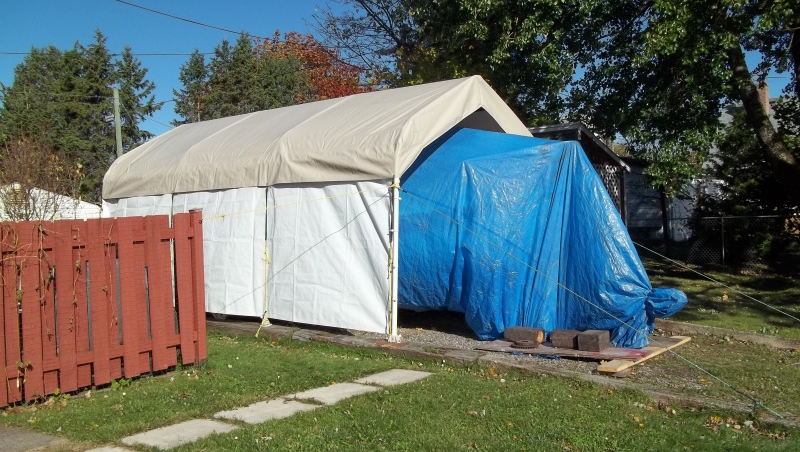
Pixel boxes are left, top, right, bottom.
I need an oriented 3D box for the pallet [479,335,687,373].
[{"bbox_3d":[1.732,1.161,7.094,1.508,0.090,1.828,-1,0,36],"label":"pallet"}]

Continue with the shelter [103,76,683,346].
[{"bbox_3d":[-0.553,-0.286,10.014,8.400,2.950,3.050,-1,0,41],"label":"shelter"}]

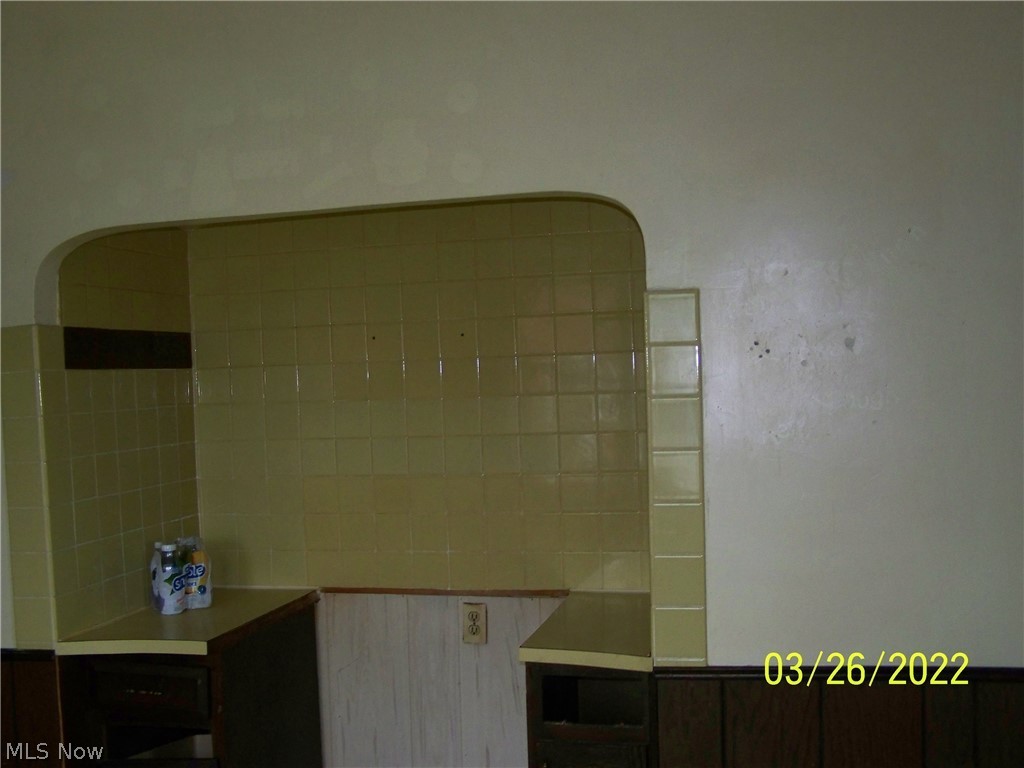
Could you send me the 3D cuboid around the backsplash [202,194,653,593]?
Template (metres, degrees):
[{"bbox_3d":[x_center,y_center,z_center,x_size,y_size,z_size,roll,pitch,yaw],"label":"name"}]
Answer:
[{"bbox_3d":[-0.256,0.043,3.163,1.393,1.080,0.014,-2,2,14],"label":"backsplash"}]

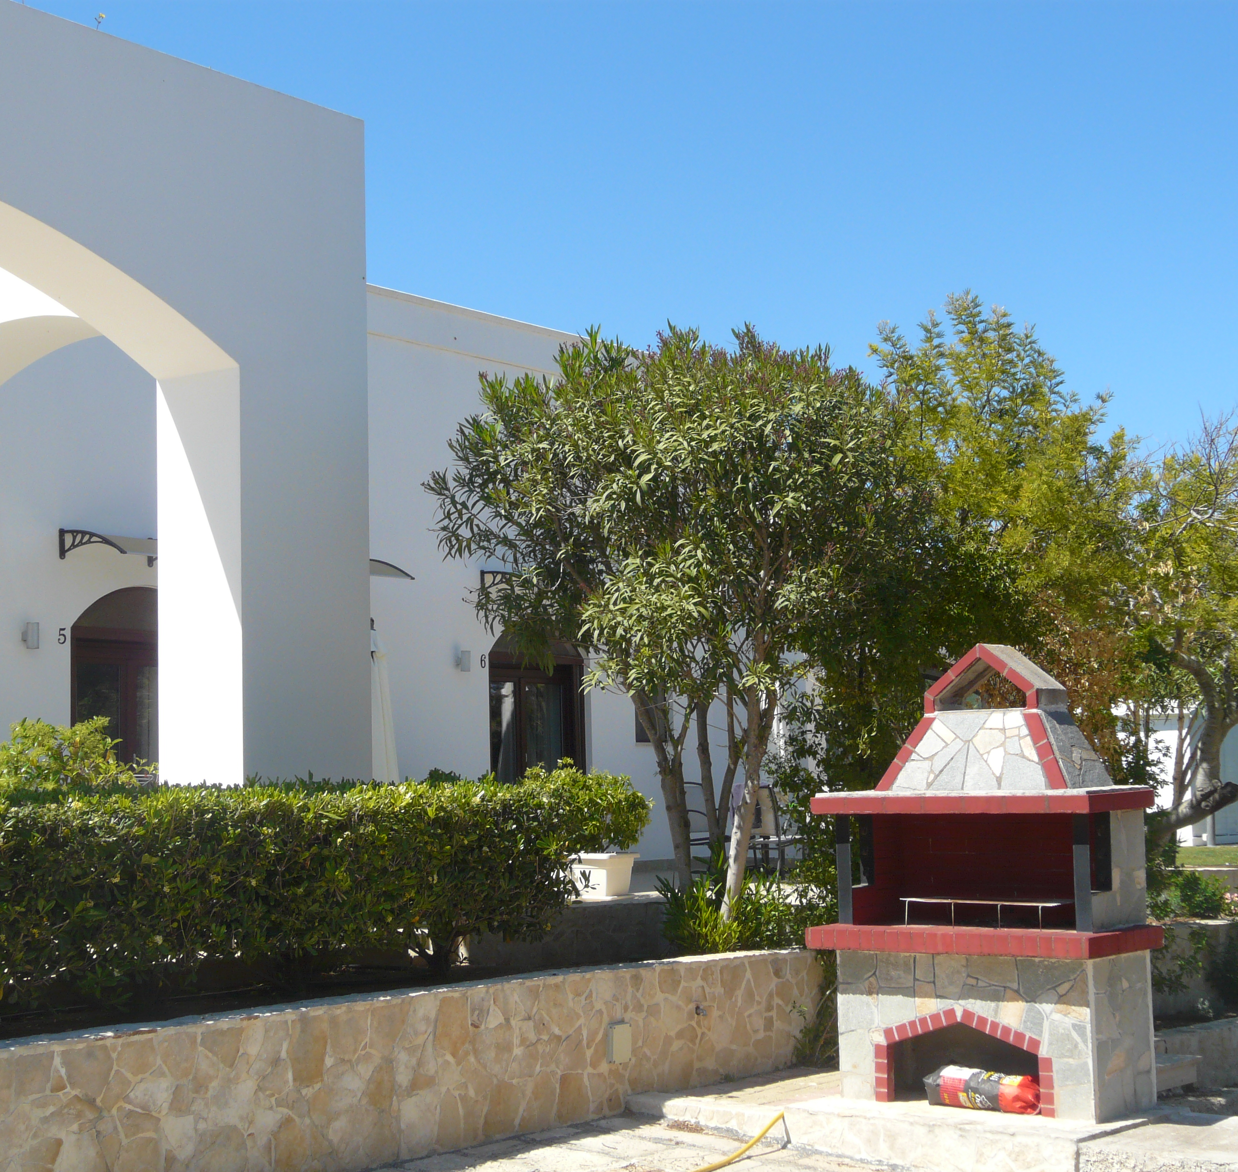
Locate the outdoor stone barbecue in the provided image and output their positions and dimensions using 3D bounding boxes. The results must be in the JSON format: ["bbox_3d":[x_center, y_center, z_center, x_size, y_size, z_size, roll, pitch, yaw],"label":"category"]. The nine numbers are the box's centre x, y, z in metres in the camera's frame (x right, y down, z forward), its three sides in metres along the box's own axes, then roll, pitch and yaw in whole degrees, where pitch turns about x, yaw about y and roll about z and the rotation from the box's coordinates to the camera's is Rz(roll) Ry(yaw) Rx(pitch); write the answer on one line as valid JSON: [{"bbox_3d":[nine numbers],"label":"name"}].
[{"bbox_3d":[1.718,1.359,10.111,1.500,2.171,0.741,-6,-7,39],"label":"outdoor stone barbecue"}]

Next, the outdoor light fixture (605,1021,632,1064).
[{"bbox_3d":[-0.004,2.248,10.422,0.055,0.190,0.140,-6,-7,40],"label":"outdoor light fixture"}]

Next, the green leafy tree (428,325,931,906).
[{"bbox_3d":[0.379,0.250,12.800,3.050,3.660,2.900,-1,-5,2],"label":"green leafy tree"}]

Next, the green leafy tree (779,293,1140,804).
[{"bbox_3d":[2.346,-0.060,14.800,2.700,3.960,2.700,-2,-5,9],"label":"green leafy tree"}]

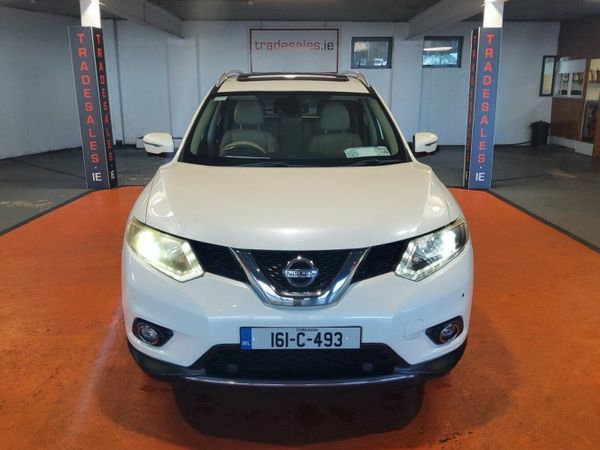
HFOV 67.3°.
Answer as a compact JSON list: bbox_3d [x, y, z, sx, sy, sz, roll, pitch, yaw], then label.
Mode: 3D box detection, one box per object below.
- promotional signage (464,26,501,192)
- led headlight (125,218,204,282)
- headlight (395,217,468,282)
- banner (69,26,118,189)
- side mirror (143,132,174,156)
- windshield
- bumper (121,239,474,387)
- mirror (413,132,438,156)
[{"bbox_3d":[2.820,-1.763,7.008,0.350,2.380,0.320,1,17,2],"label":"promotional signage"},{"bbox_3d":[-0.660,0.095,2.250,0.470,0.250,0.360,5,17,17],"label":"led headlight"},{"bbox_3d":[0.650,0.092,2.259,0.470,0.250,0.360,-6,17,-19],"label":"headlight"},{"bbox_3d":[-3.190,-1.763,7.008,0.350,2.380,0.320,1,17,2],"label":"banner"},{"bbox_3d":[-1.020,-0.579,3.250,0.220,0.170,0.160,-1,17,-2],"label":"side mirror"},{"bbox_3d":[-0.040,-0.694,3.028,1.430,0.140,0.980,-1,44,-2],"label":"windshield"},{"bbox_3d":[-0.005,0.376,2.197,1.780,0.600,0.570,-1,17,-2],"label":"bumper"},{"bbox_3d":[0.910,-0.584,3.280,0.195,0.170,0.160,-1,17,-2],"label":"mirror"}]

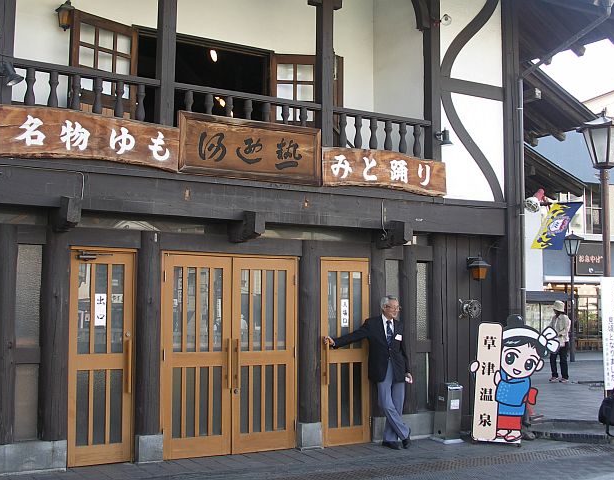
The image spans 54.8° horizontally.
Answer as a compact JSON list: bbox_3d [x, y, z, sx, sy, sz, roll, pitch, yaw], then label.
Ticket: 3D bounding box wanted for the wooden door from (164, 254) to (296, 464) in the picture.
[{"bbox_3d":[-0.785,1.179,6.175,1.417,2.025,0.080,3,-6,-23],"label":"wooden door"}]

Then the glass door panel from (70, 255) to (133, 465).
[{"bbox_3d":[-1.967,1.106,5.684,0.591,2.027,0.080,3,-6,-23],"label":"glass door panel"}]

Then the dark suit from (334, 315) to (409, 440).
[{"bbox_3d":[0.700,1.492,6.420,0.840,1.360,0.400,1,-5,-7],"label":"dark suit"}]

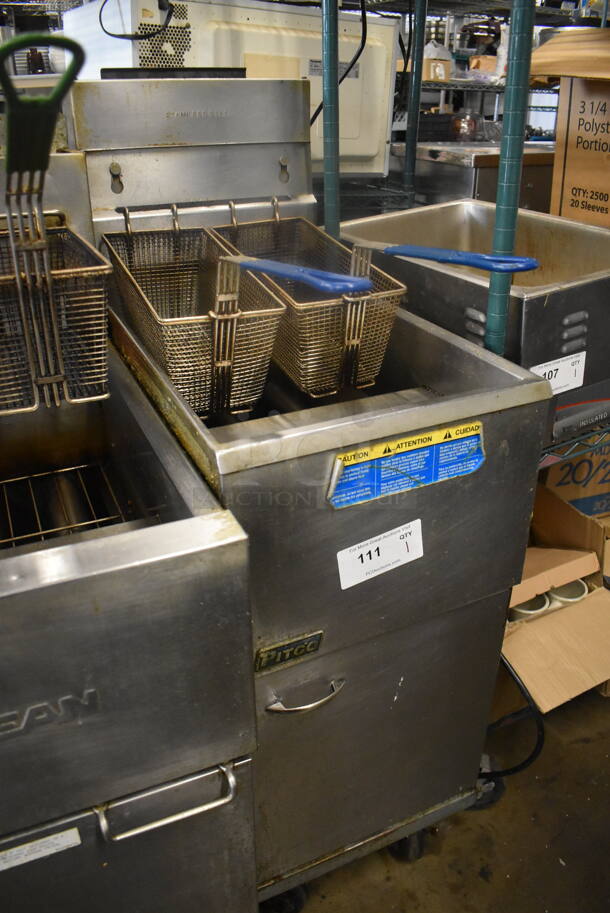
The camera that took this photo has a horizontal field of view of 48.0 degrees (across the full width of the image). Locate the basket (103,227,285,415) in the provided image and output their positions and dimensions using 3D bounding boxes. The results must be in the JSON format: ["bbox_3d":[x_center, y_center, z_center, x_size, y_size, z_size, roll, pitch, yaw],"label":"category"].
[{"bbox_3d":[-0.174,-0.208,1.017,0.168,0.150,0.338,-12,38,-22],"label":"basket"}]

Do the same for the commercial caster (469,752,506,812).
[{"bbox_3d":[0.293,0.578,1.242,0.130,0.145,0.055,1,26,5],"label":"commercial caster"}]

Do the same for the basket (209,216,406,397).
[{"bbox_3d":[-0.009,-0.241,1.065,0.168,0.150,0.338,-15,39,-20],"label":"basket"}]

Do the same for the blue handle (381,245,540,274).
[{"bbox_3d":[0.146,-0.203,0.697,0.042,0.020,0.248,-13,23,-22],"label":"blue handle"}]

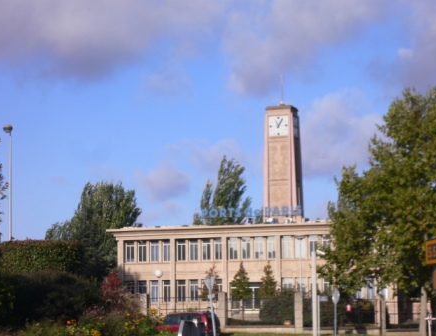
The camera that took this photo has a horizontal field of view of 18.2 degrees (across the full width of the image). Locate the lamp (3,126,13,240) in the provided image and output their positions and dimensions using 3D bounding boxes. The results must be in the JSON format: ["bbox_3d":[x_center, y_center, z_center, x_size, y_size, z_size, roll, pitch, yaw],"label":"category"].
[{"bbox_3d":[-10.104,3.331,65.409,0.460,10.950,0.600,-5,-7,32],"label":"lamp"}]

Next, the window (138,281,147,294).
[{"bbox_3d":[-7.414,12.230,133.972,0.868,2.091,0.180,-3,-7,18],"label":"window"}]

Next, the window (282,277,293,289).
[{"bbox_3d":[6.607,11.496,129.375,0.907,2.039,0.180,-3,-7,18],"label":"window"}]

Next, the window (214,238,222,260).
[{"bbox_3d":[0.084,7.564,127.308,0.930,2.146,0.160,-2,-7,15],"label":"window"}]

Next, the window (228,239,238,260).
[{"bbox_3d":[1.457,7.502,126.928,0.930,2.150,0.160,-2,-7,15],"label":"window"}]

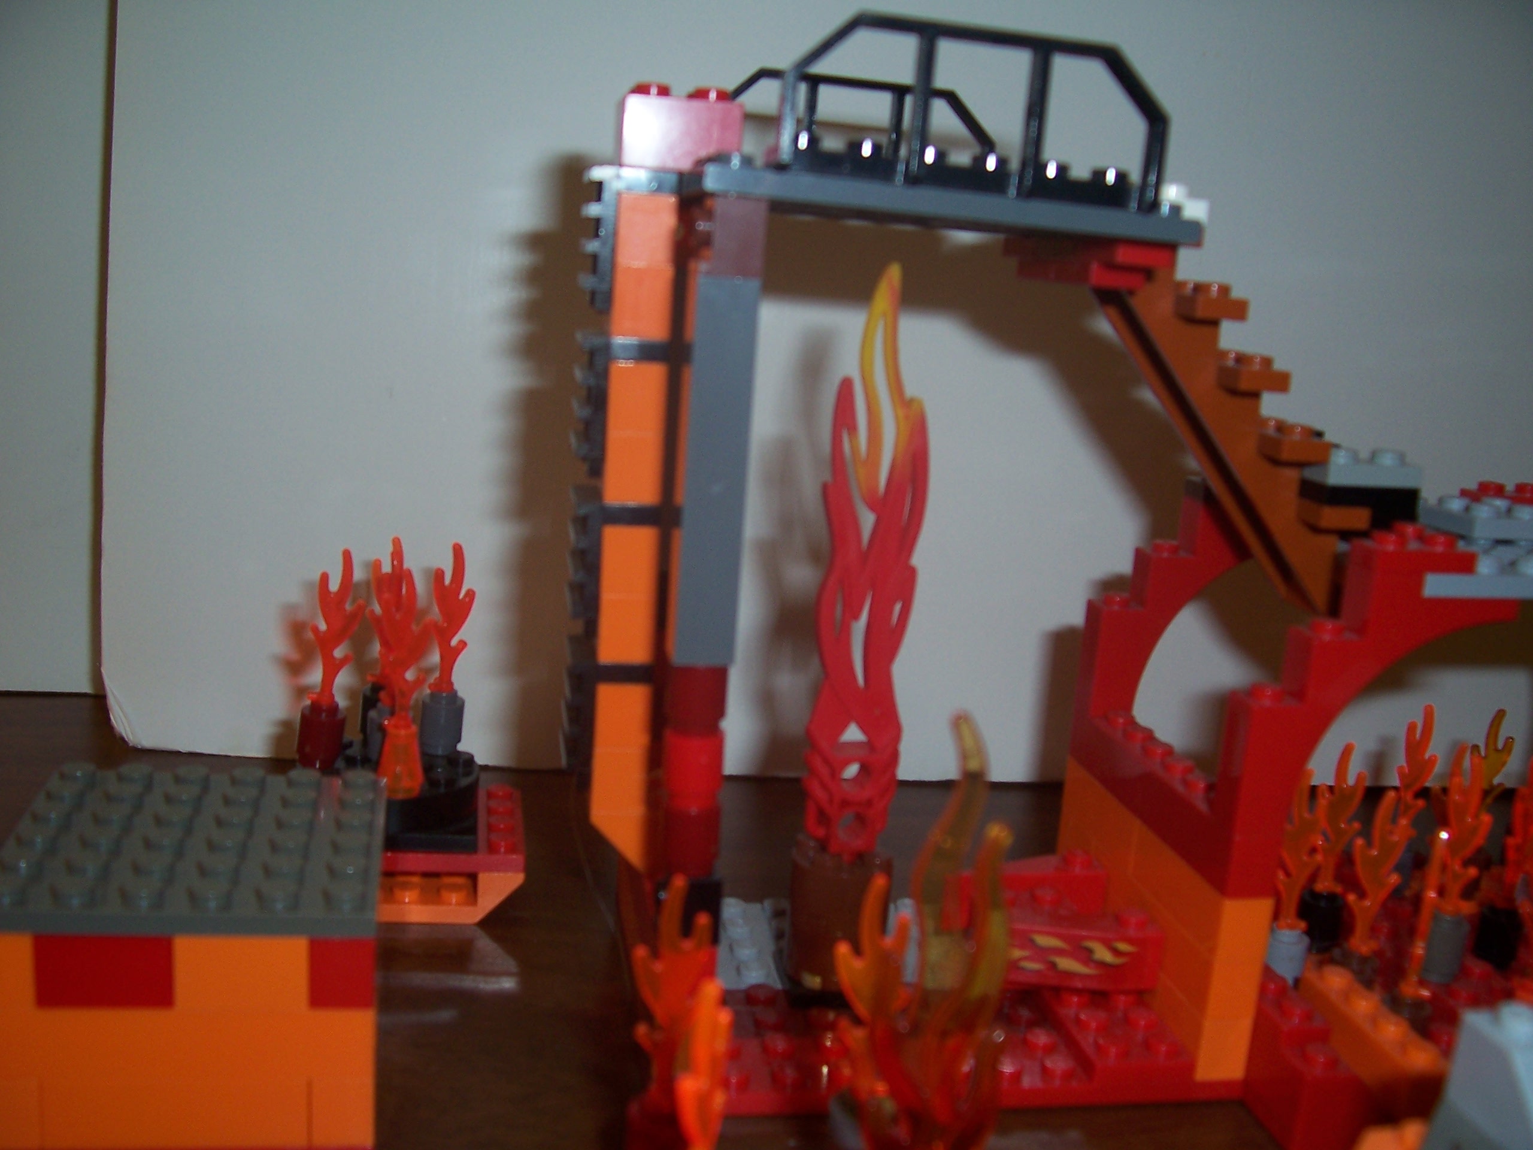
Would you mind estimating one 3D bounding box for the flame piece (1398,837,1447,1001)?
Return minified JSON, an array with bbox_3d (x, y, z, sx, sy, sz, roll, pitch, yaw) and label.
[{"bbox_3d":[0.097,0.050,0.222,0.005,0.026,0.009,10,13,28],"label":"flame piece"}]

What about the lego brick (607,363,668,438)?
[{"bbox_3d":[-0.018,-0.025,0.209,0.008,0.010,0.010,2,11,-10],"label":"lego brick"}]

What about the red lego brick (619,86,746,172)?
[{"bbox_3d":[-0.012,-0.059,0.202,0.016,0.011,0.015,2,12,-10],"label":"red lego brick"}]

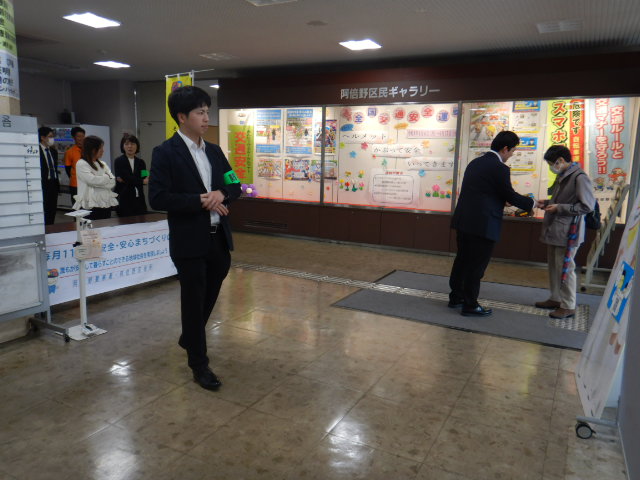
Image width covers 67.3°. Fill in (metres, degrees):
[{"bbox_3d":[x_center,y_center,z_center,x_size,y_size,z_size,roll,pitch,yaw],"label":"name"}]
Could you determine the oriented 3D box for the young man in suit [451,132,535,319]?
[{"bbox_3d":[1.565,-0.160,4.495,0.740,1.670,0.540,-1,10,-18],"label":"young man in suit"}]

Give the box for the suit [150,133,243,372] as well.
[{"bbox_3d":[-0.758,0.101,2.927,0.400,1.410,0.520,10,12,42],"label":"suit"}]

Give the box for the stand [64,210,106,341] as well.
[{"bbox_3d":[-1.808,0.257,3.665,0.300,0.930,0.260,8,11,34],"label":"stand"}]

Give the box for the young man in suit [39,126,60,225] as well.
[{"bbox_3d":[-3.436,-0.569,6.102,0.340,1.700,0.500,6,10,28],"label":"young man in suit"}]

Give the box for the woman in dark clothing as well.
[{"bbox_3d":[-2.229,-0.422,5.675,0.450,1.610,0.320,-2,10,-20],"label":"woman in dark clothing"}]

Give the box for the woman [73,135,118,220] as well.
[{"bbox_3d":[-2.431,-0.350,5.272,0.360,1.585,0.470,6,10,24],"label":"woman"}]

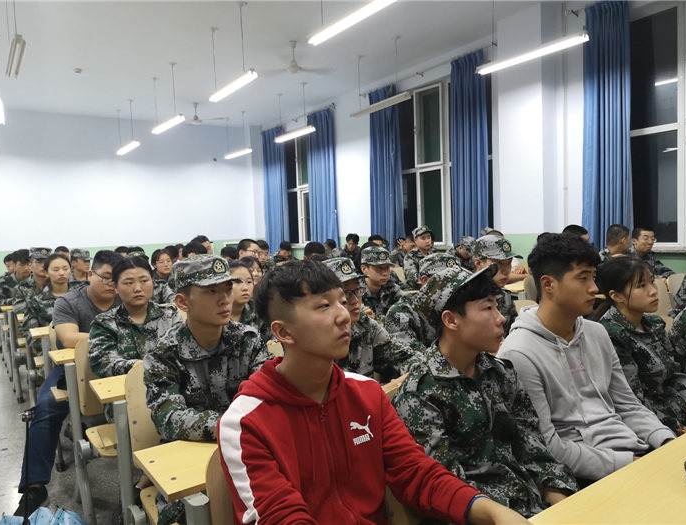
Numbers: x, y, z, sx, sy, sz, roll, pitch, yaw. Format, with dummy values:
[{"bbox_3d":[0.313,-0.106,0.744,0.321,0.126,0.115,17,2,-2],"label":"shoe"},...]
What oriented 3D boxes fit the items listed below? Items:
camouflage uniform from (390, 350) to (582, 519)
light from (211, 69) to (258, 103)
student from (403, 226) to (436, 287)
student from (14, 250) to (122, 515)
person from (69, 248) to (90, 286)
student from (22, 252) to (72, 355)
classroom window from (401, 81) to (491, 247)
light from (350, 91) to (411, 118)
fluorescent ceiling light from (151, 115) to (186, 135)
[{"bbox_3d":[0.388,0.511,1.471,0.520,0.570,0.450,-5,4,-34],"label":"camouflage uniform"},{"bbox_3d":[-1.250,-1.982,6.170,0.120,0.085,1.230,-5,4,-34],"label":"light"},{"bbox_3d":[0.895,0.305,5.733,0.520,1.340,0.750,-5,4,-34],"label":"student"},{"bbox_3d":[-1.401,0.589,3.100,0.720,1.290,0.780,-5,4,-34],"label":"student"},{"bbox_3d":[-2.551,0.492,5.425,0.500,1.260,0.750,-5,4,-34],"label":"person"},{"bbox_3d":[-1.932,0.580,3.791,0.500,1.260,0.750,-5,4,-34],"label":"student"},{"bbox_3d":[1.327,-1.383,7.693,0.140,2.200,2.150,-5,4,-34],"label":"classroom window"},{"bbox_3d":[0.467,-2.112,7.314,0.120,0.085,1.240,-5,4,-34],"label":"light"},{"bbox_3d":[-2.615,-2.058,8.144,0.120,0.085,1.230,-5,4,-34],"label":"fluorescent ceiling light"}]

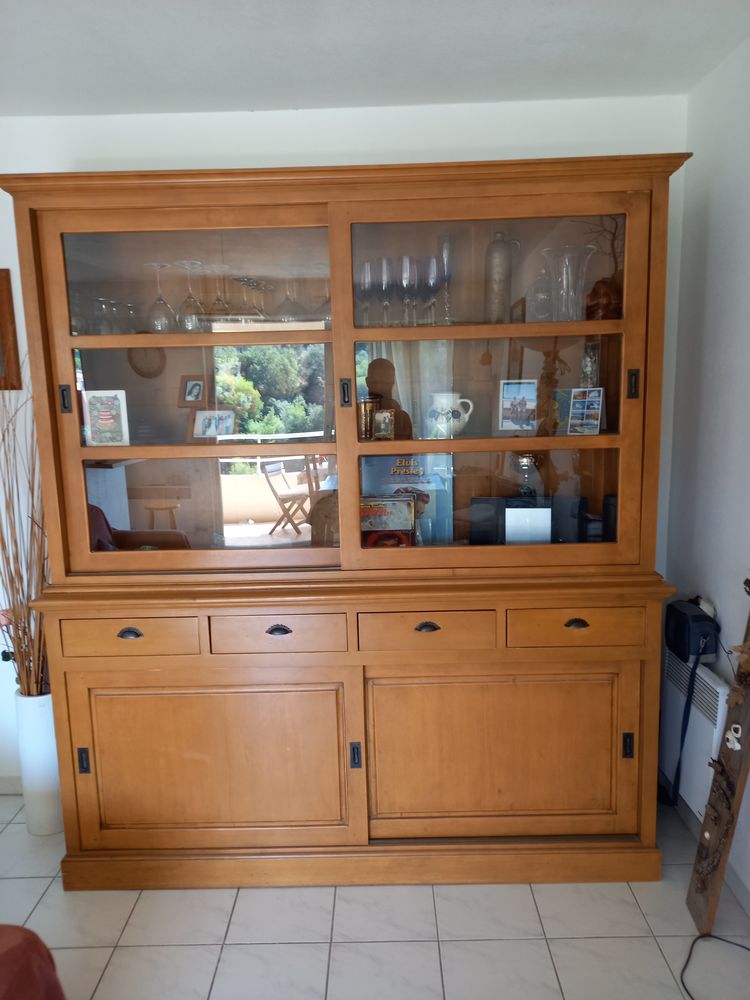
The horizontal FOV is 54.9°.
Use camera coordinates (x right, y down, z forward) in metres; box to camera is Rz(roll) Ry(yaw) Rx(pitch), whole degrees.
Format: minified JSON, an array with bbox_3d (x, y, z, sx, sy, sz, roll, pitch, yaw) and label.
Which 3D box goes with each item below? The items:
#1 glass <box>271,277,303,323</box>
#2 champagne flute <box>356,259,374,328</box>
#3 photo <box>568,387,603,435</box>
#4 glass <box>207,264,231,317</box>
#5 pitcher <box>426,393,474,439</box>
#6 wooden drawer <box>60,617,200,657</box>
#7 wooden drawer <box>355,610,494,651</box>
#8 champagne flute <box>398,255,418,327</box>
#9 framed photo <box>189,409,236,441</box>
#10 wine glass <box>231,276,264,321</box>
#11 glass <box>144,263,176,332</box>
[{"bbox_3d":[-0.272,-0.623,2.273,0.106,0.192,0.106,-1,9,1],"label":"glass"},{"bbox_3d":[-0.029,-0.633,2.272,0.063,0.215,0.063,-1,8,1],"label":"champagne flute"},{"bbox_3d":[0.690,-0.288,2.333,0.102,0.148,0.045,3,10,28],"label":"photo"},{"bbox_3d":[-0.489,-0.622,2.265,0.082,0.207,0.082,-1,9,0],"label":"glass"},{"bbox_3d":[0.238,-0.265,2.290,0.147,0.145,0.128,-2,9,-5],"label":"pitcher"},{"bbox_3d":[-0.724,0.380,2.333,0.408,0.116,0.400,-1,8,1],"label":"wooden drawer"},{"bbox_3d":[0.158,0.360,2.322,0.408,0.116,0.400,-1,8,1],"label":"wooden drawer"},{"bbox_3d":[0.101,-0.636,2.214,0.060,0.226,0.060,-1,9,1],"label":"champagne flute"},{"bbox_3d":[-0.530,-0.249,2.370,0.155,0.112,0.040,-2,9,-5],"label":"framed photo"},{"bbox_3d":[-0.401,-0.625,2.273,0.092,0.160,0.092,-1,9,0],"label":"wine glass"},{"bbox_3d":[-0.673,-0.635,2.272,0.097,0.222,0.097,-1,9,0],"label":"glass"}]

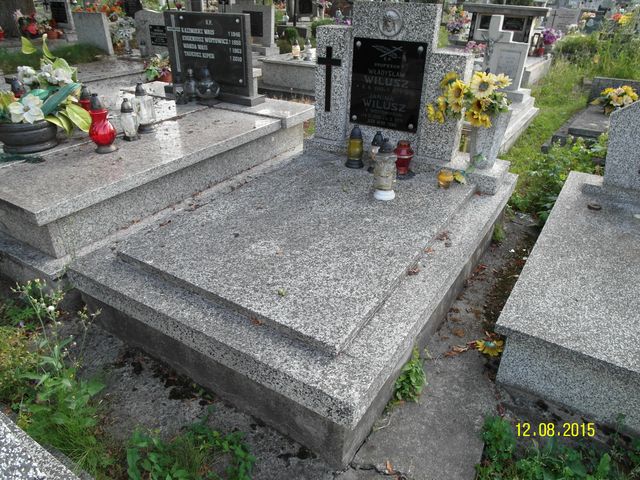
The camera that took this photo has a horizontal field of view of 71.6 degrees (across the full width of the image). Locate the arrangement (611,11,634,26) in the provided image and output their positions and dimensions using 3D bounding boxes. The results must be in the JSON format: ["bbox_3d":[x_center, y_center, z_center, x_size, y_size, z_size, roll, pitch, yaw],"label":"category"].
[{"bbox_3d":[5.045,-3.694,7.400,0.380,0.270,0.320,18,36,28],"label":"arrangement"}]

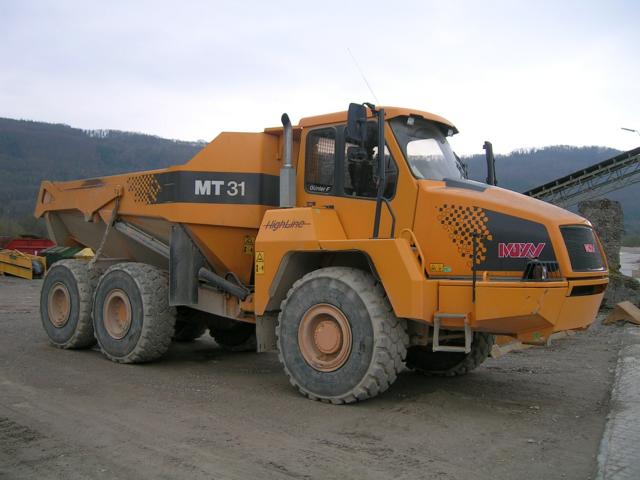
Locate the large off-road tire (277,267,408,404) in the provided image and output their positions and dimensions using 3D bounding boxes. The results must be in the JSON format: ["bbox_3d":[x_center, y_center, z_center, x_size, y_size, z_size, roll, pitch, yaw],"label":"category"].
[{"bbox_3d":[0.241,1.108,7.516,1.568,1.568,0.620,0,-2,39],"label":"large off-road tire"}]

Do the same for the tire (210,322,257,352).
[{"bbox_3d":[-1.429,1.192,11.921,1.568,1.568,0.620,0,-2,41],"label":"tire"}]

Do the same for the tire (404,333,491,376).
[{"bbox_3d":[1.668,1.167,9.298,1.568,1.568,0.620,0,-2,39],"label":"tire"}]

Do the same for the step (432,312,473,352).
[{"bbox_3d":[1.336,0.929,6.481,0.400,0.400,0.090,0,-2,39],"label":"step"}]

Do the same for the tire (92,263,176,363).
[{"bbox_3d":[-2.923,1.133,10.195,1.568,1.568,0.620,0,-2,41],"label":"tire"}]

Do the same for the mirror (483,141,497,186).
[{"bbox_3d":[2.451,-1.089,9.330,0.110,0.660,0.250,0,-1,15],"label":"mirror"}]

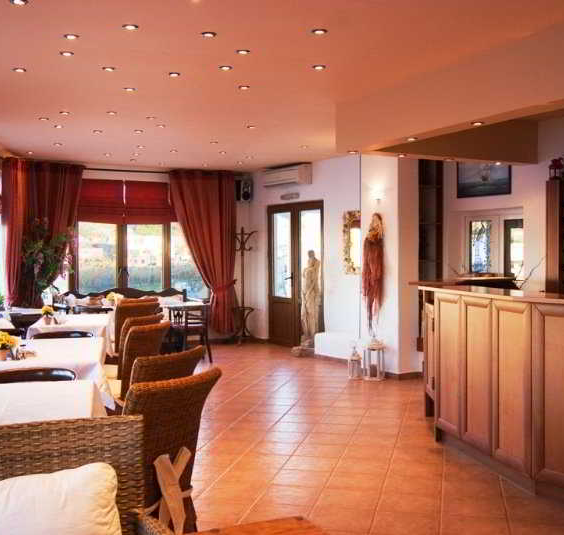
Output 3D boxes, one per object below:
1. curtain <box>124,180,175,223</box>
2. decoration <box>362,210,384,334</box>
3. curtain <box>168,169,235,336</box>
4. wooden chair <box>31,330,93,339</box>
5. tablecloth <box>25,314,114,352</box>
[{"bbox_3d":[-2.072,-1.004,11.397,0.710,0.660,0.080,0,1,-23],"label":"curtain"},{"bbox_3d":[1.031,0.056,8.270,0.110,1.350,0.280,-1,1,-34],"label":"decoration"},{"bbox_3d":[-1.240,-0.229,11.520,1.100,2.540,0.250,-1,1,-27],"label":"curtain"},{"bbox_3d":[-1.671,0.897,5.598,0.550,0.780,0.550,0,1,-14],"label":"wooden chair"},{"bbox_3d":[-2.000,0.662,7.100,0.760,0.320,1.500,0,1,-13],"label":"tablecloth"}]

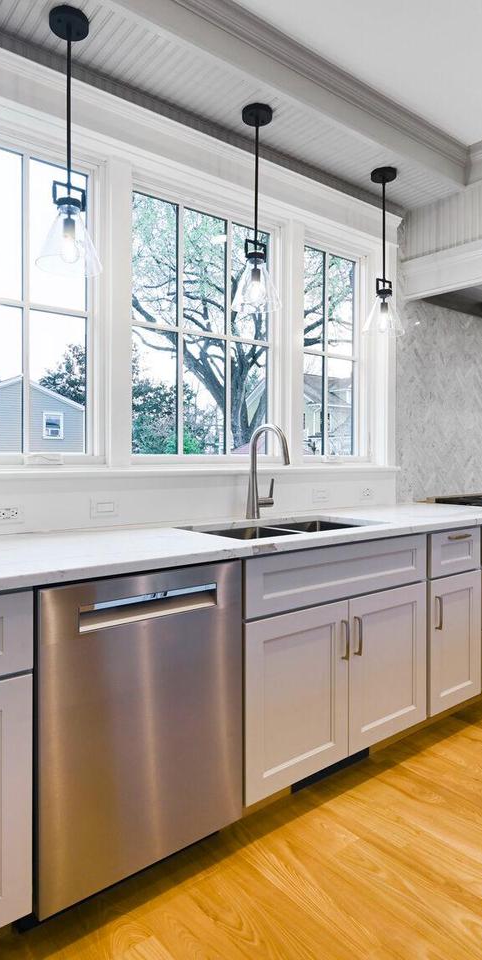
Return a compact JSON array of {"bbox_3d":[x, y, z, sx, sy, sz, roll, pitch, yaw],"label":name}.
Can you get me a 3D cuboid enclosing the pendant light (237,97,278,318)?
[{"bbox_3d":[0.063,-1.046,2.190,0.196,0.768,0.196,0,2,0],"label":"pendant light"}]

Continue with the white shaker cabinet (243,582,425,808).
[{"bbox_3d":[0.203,0.679,2.138,0.908,0.543,0.590,-1,1,-38],"label":"white shaker cabinet"}]

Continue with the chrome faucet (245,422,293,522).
[{"bbox_3d":[0.134,-0.032,2.265,0.126,0.396,0.235,-1,3,-38],"label":"chrome faucet"}]

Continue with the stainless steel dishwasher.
[{"bbox_3d":[-0.402,0.624,1.673,0.595,0.782,0.600,-1,1,-38],"label":"stainless steel dishwasher"}]

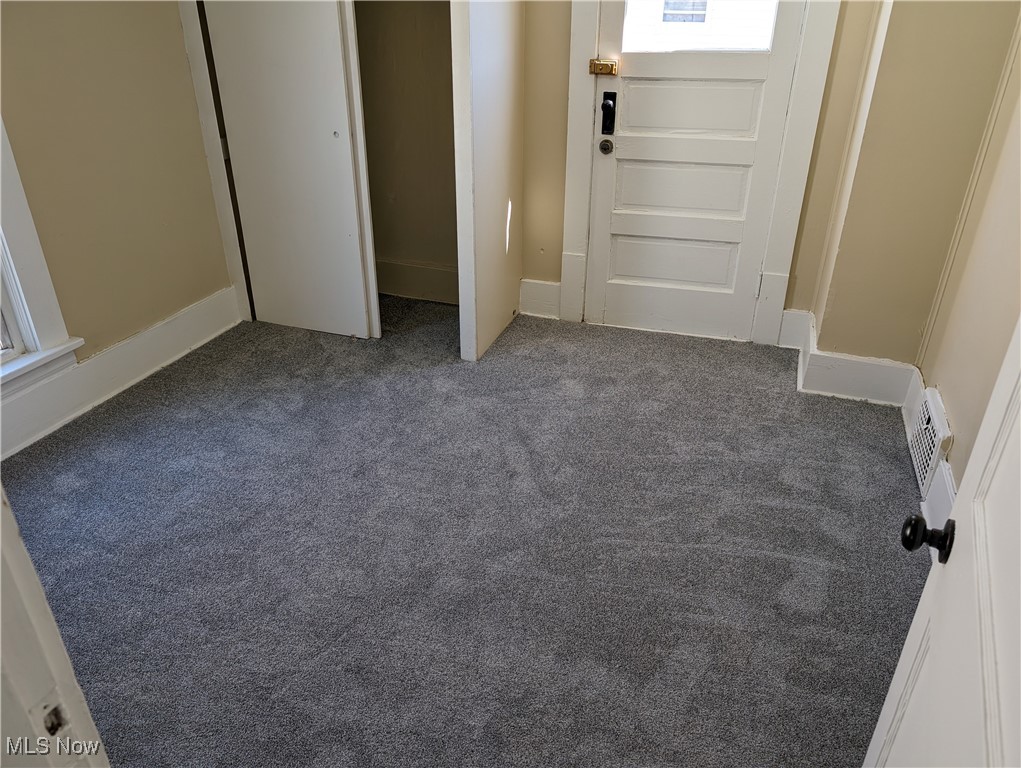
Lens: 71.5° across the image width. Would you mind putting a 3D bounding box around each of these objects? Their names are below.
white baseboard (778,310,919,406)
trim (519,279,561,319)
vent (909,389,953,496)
[{"bbox_3d":[1.533,-0.141,3.297,0.518,0.201,0.514,9,28,17],"label":"white baseboard"},{"bbox_3d":[0.169,-0.474,3.942,0.232,0.203,0.022,9,28,17],"label":"trim"},{"bbox_3d":[1.527,0.211,2.572,0.046,0.237,0.422,10,29,19],"label":"vent"}]

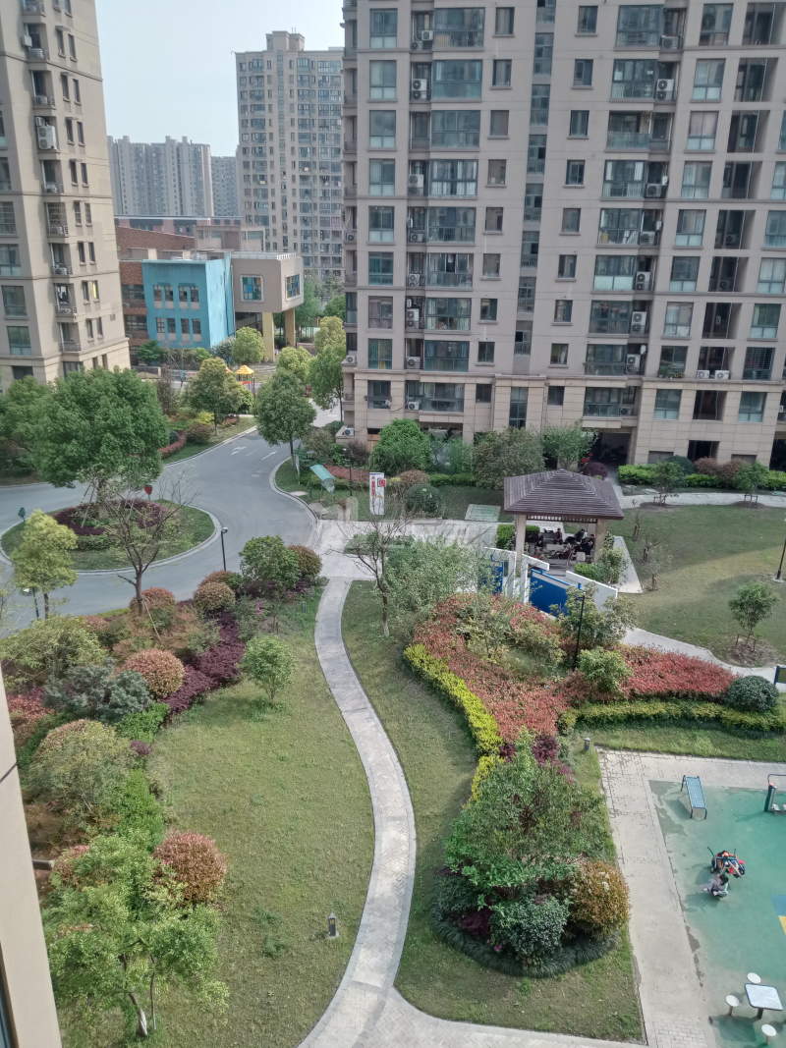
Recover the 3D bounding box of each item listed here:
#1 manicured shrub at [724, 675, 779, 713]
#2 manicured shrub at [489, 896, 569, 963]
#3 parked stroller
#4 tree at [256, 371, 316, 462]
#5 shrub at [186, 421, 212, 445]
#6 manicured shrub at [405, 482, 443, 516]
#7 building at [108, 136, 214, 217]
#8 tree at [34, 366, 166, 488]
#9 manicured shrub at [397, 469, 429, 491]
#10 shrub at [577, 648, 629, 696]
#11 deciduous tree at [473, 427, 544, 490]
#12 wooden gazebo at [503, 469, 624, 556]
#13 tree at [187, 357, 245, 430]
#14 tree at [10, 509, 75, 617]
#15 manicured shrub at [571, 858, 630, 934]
[{"bbox_3d":[13.154,6.248,31.182,1.850,1.200,1.800,1,20,0],"label":"manicured shrub"},{"bbox_3d":[3.365,9.927,20.870,1.850,1.100,1.750,1,20,0],"label":"manicured shrub"},{"bbox_3d":[9.200,9.136,23.350,0.950,0.850,0.550,4,20,9],"label":"parked stroller"},{"bbox_3d":[-7.319,-7.130,58.242,4.100,7.100,4.000,1,20,0],"label":"tree"},{"bbox_3d":[-15.013,-6.973,65.479,1.870,1.600,1.800,1,20,0],"label":"shrub"},{"bbox_3d":[1.892,-1.509,51.027,2.190,1.920,2.190,1,20,0],"label":"manicured shrub"},{"bbox_3d":[-133.610,-191.009,485.107,59.220,54.960,16.000,3,20,5],"label":"building"},{"bbox_3d":[-16.145,-4.269,47.732,7.200,8.700,7.000,1,20,0],"label":"tree"},{"bbox_3d":[1.315,-2.568,54.043,2.070,1.860,2.070,1,20,0],"label":"manicured shrub"},{"bbox_3d":[7.868,5.604,31.536,1.910,1.900,1.910,1,20,0],"label":"shrub"},{"bbox_3d":[7.619,-4.374,55.864,4.650,4.000,4.400,1,20,0],"label":"deciduous tree"},{"bbox_3d":[8.527,-0.412,43.702,5.650,5.000,5.650,3,20,7],"label":"wooden gazebo"},{"bbox_3d":[-14.362,-10.432,68.555,4.400,6.400,4.400,1,20,0],"label":"tree"},{"bbox_3d":[-14.503,1.989,35.520,2.650,5.400,2.600,1,20,0],"label":"tree"},{"bbox_3d":[5.104,9.330,21.153,1.520,1.850,1.520,1,20,0],"label":"manicured shrub"}]

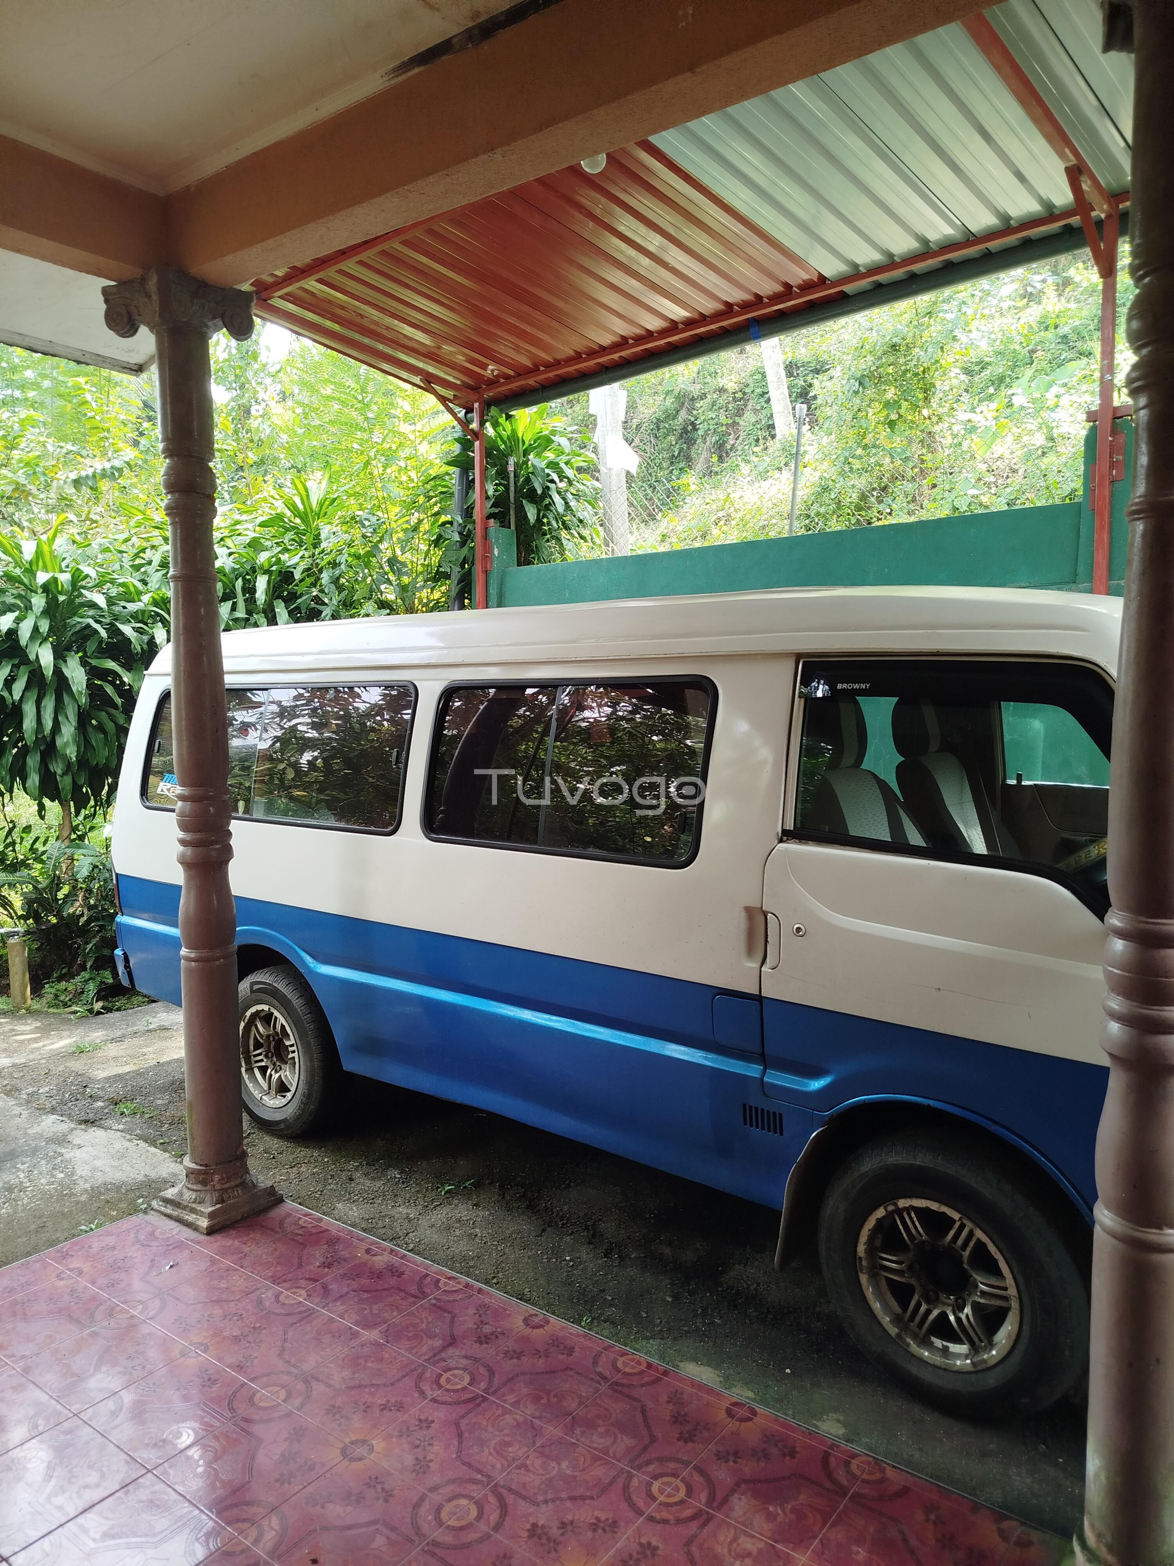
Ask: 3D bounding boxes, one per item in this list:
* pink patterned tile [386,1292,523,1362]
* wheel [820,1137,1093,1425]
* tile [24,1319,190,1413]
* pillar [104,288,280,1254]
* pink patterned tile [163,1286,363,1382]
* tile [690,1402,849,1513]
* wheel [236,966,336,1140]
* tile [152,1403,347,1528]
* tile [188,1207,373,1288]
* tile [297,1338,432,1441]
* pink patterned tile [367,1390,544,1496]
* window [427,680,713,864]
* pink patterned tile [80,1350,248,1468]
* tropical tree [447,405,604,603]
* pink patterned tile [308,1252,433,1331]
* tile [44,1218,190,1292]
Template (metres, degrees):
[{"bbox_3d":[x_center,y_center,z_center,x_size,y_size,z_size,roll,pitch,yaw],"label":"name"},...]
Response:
[{"bbox_3d":[-0.341,1.399,2.773,0.300,0.010,0.300,3,5,37],"label":"pink patterned tile"},{"bbox_3d":[0.873,1.171,2.614,0.640,0.640,0.200,3,6,41],"label":"wheel"},{"bbox_3d":[-1.180,1.412,2.657,0.300,0.010,0.300,3,5,37],"label":"tile"},{"bbox_3d":[-1.198,-0.060,3.348,0.315,2.820,0.315,3,6,37],"label":"pillar"},{"bbox_3d":[-0.759,1.406,2.717,0.300,0.010,0.300,3,6,37],"label":"pink patterned tile"},{"bbox_3d":[0.397,1.436,2.261,0.300,0.010,0.300,3,6,37],"label":"tile"},{"bbox_3d":[-1.167,1.043,4.228,0.640,0.640,0.200,3,5,38],"label":"wheel"},{"bbox_3d":[-0.702,1.440,2.298,0.300,0.010,0.300,3,6,37],"label":"tile"},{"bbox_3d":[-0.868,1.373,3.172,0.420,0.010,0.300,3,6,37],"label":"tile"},{"bbox_3d":[-0.520,1.418,2.536,0.300,0.010,0.300,3,6,37],"label":"tile"},{"bbox_3d":[-0.281,1.432,2.358,0.300,0.010,0.300,3,6,37],"label":"pink patterned tile"},{"bbox_3d":[-0.087,-0.052,3.300,1.050,0.530,0.045,3,-6,38],"label":"window"},{"bbox_3d":[-0.940,1.428,2.479,0.300,0.010,0.300,3,6,37],"label":"pink patterned tile"},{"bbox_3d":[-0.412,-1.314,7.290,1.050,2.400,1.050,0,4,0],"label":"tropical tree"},{"bbox_3d":[-0.580,1.387,2.954,0.300,0.010,0.300,3,5,37],"label":"pink patterned tile"},{"bbox_3d":[-1.311,1.377,3.130,0.300,0.010,0.300,3,5,37],"label":"tile"}]

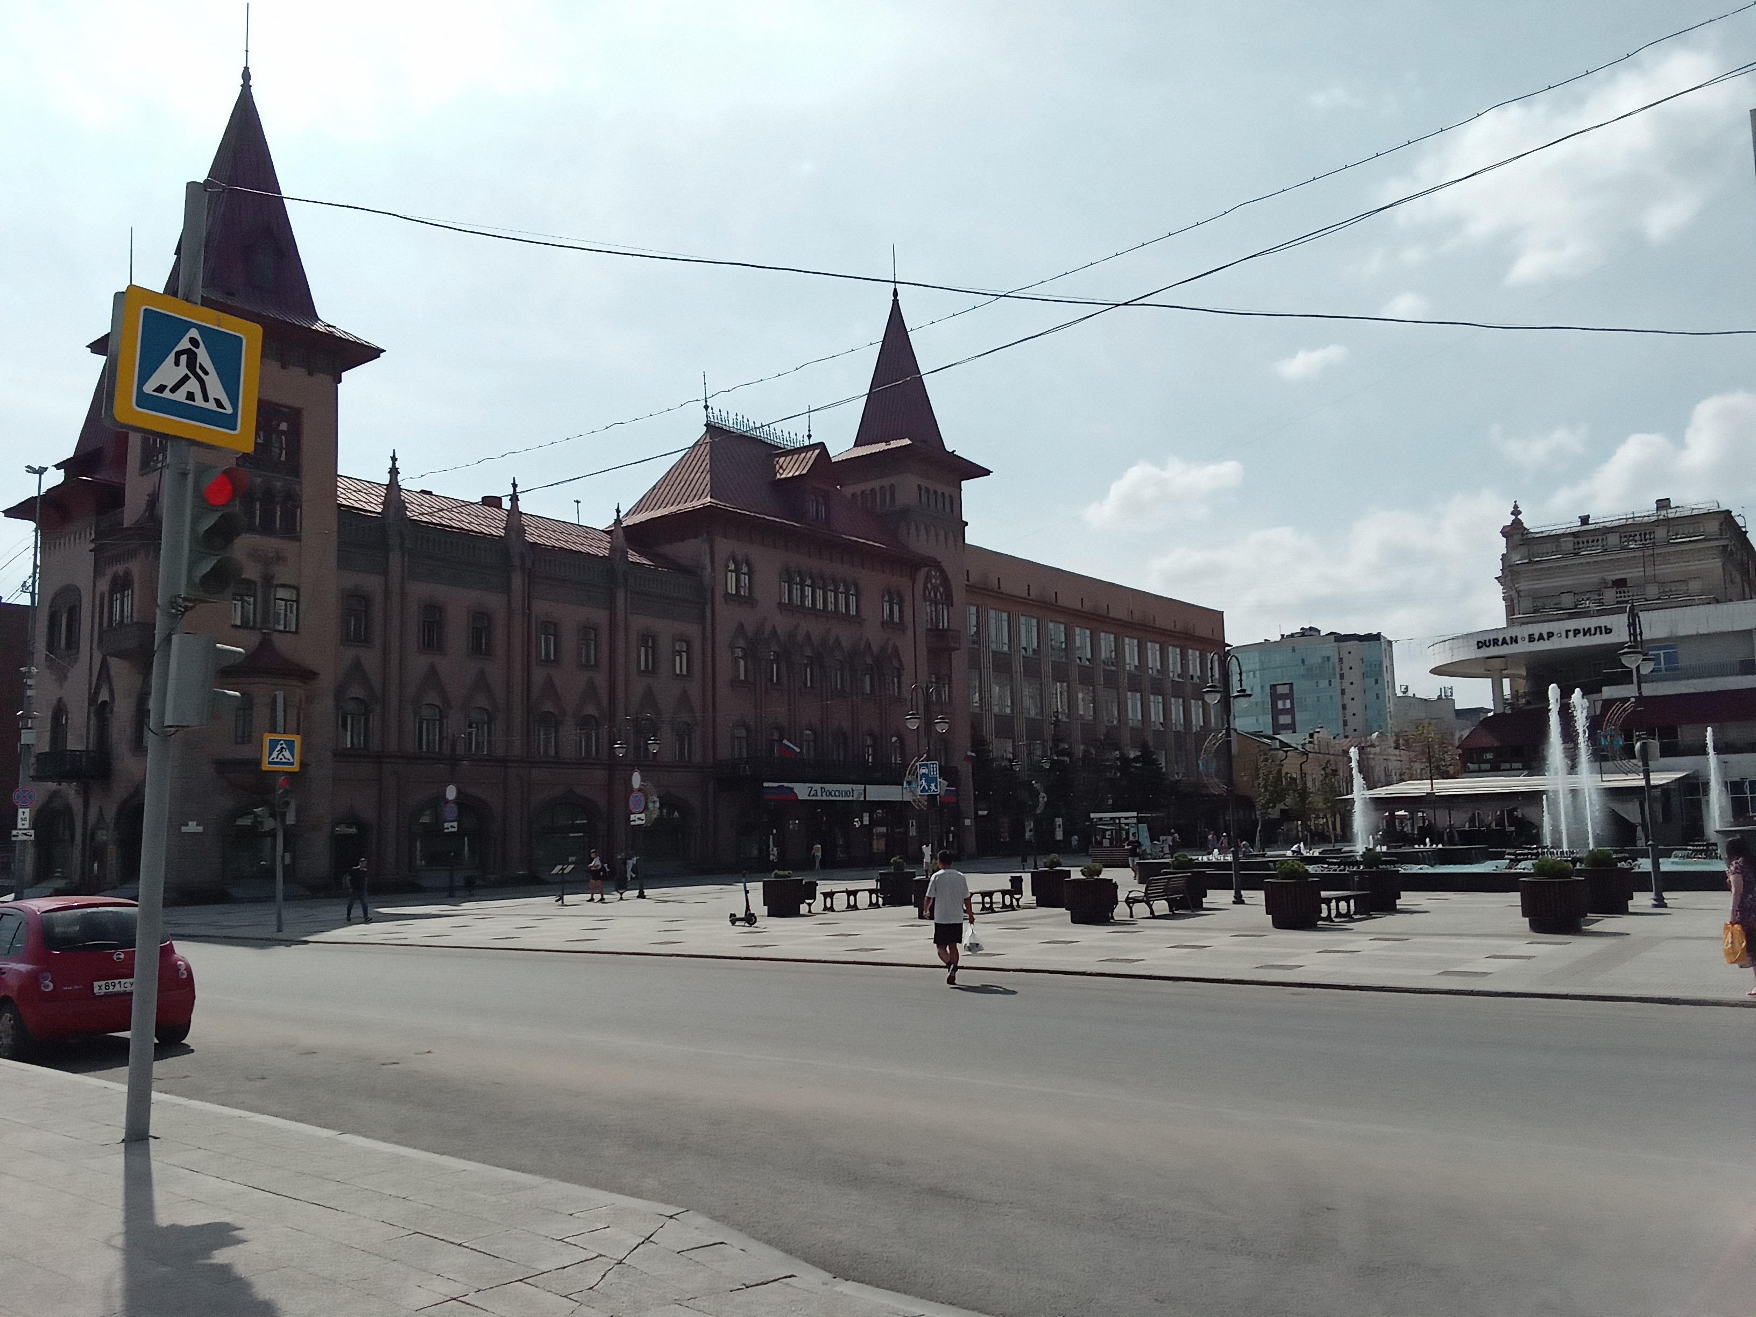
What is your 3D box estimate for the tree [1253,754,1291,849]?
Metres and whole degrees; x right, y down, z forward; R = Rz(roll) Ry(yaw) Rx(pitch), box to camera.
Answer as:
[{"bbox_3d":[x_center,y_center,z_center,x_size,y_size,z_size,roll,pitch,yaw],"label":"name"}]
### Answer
[{"bbox_3d":[31.979,11.532,103.000,2.800,8.100,2.800,-3,-7,17],"label":"tree"}]

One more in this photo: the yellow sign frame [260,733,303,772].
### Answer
[{"bbox_3d":[-14.500,2.310,30.850,0.060,0.900,0.900,-8,-10,40],"label":"yellow sign frame"}]

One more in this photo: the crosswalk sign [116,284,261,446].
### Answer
[{"bbox_3d":[-4.560,-1.910,8.440,0.060,0.900,0.900,-7,-11,35],"label":"crosswalk sign"}]

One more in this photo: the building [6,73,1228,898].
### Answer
[{"bbox_3d":[-2.789,-3.570,87.048,16.000,34.472,93.330,-7,-10,38],"label":"building"}]

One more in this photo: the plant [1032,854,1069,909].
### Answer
[{"bbox_3d":[4.439,5.724,32.700,1.040,1.360,1.040,-2,-7,8],"label":"plant"}]

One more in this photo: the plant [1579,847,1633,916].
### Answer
[{"bbox_3d":[14.757,4.520,25.837,1.000,1.320,1.000,-6,-9,29],"label":"plant"}]

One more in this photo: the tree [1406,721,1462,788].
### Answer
[{"bbox_3d":[37.217,8.362,84.501,3.800,8.600,3.800,-4,-7,24],"label":"tree"}]

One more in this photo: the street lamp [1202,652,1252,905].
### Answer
[{"bbox_3d":[8.910,2.971,31.801,0.500,6.277,2.100,-6,-9,38],"label":"street lamp"}]

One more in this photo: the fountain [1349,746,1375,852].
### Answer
[{"bbox_3d":[17.872,5.288,47.000,0.900,4.100,0.900,-3,-7,21],"label":"fountain"}]

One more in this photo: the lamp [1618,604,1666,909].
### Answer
[{"bbox_3d":[15.952,2.012,26.329,0.520,6.150,1.950,-6,-9,39],"label":"lamp"}]

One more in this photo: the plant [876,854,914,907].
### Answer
[{"bbox_3d":[0.503,6.046,34.470,1.000,1.320,1.000,-2,-8,1],"label":"plant"}]

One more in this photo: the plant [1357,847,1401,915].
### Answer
[{"bbox_3d":[10.342,4.603,26.300,1.040,1.330,1.040,-4,-7,21],"label":"plant"}]

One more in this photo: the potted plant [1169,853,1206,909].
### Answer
[{"bbox_3d":[7.305,5.322,30.379,1.000,1.320,1.000,-3,-8,13],"label":"potted plant"}]

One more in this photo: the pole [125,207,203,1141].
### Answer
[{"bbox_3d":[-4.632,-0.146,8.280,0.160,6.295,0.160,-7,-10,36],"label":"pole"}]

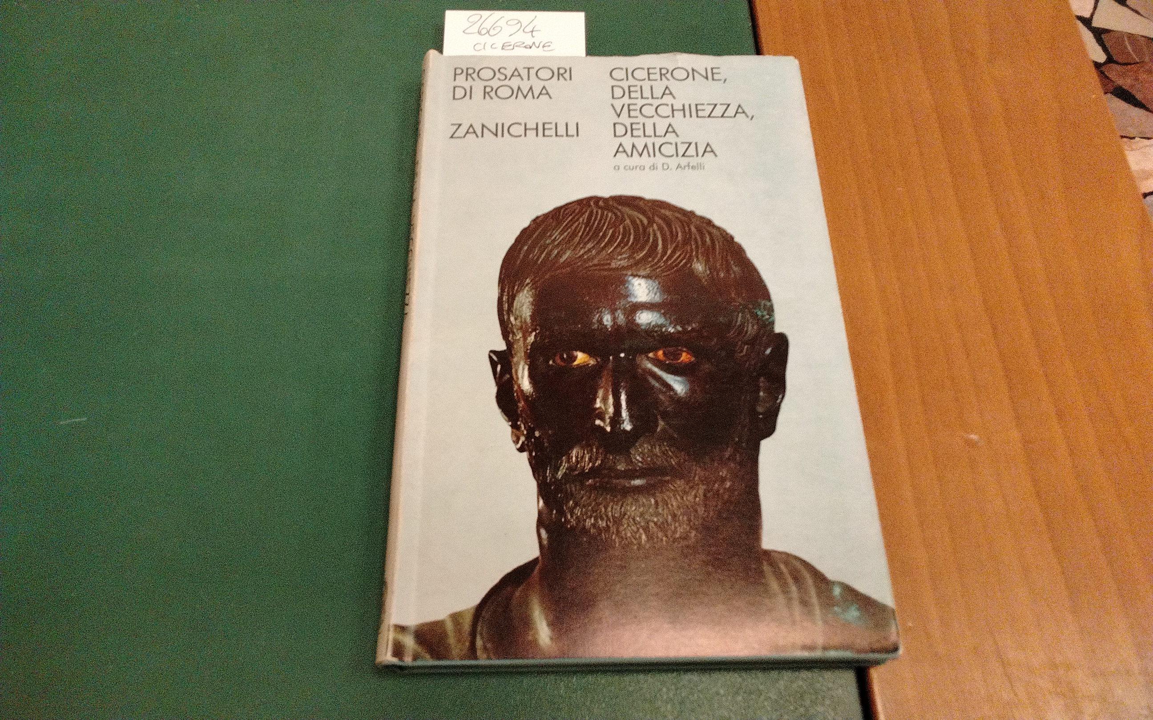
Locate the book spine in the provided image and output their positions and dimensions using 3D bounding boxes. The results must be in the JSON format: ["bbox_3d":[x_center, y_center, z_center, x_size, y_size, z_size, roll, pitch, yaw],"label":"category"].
[{"bbox_3d":[-0.047,-0.012,0.256,0.007,0.015,0.197,0,65,-1],"label":"book spine"}]

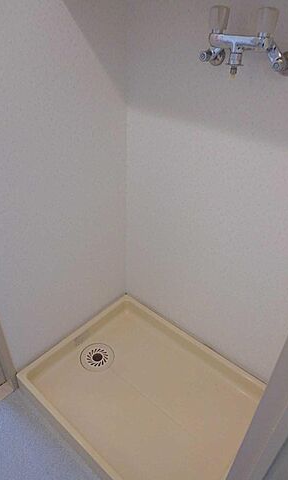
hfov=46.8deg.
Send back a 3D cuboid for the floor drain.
[{"bbox_3d":[-0.207,0.527,1.488,0.151,0.014,0.151,2,34,-1],"label":"floor drain"}]

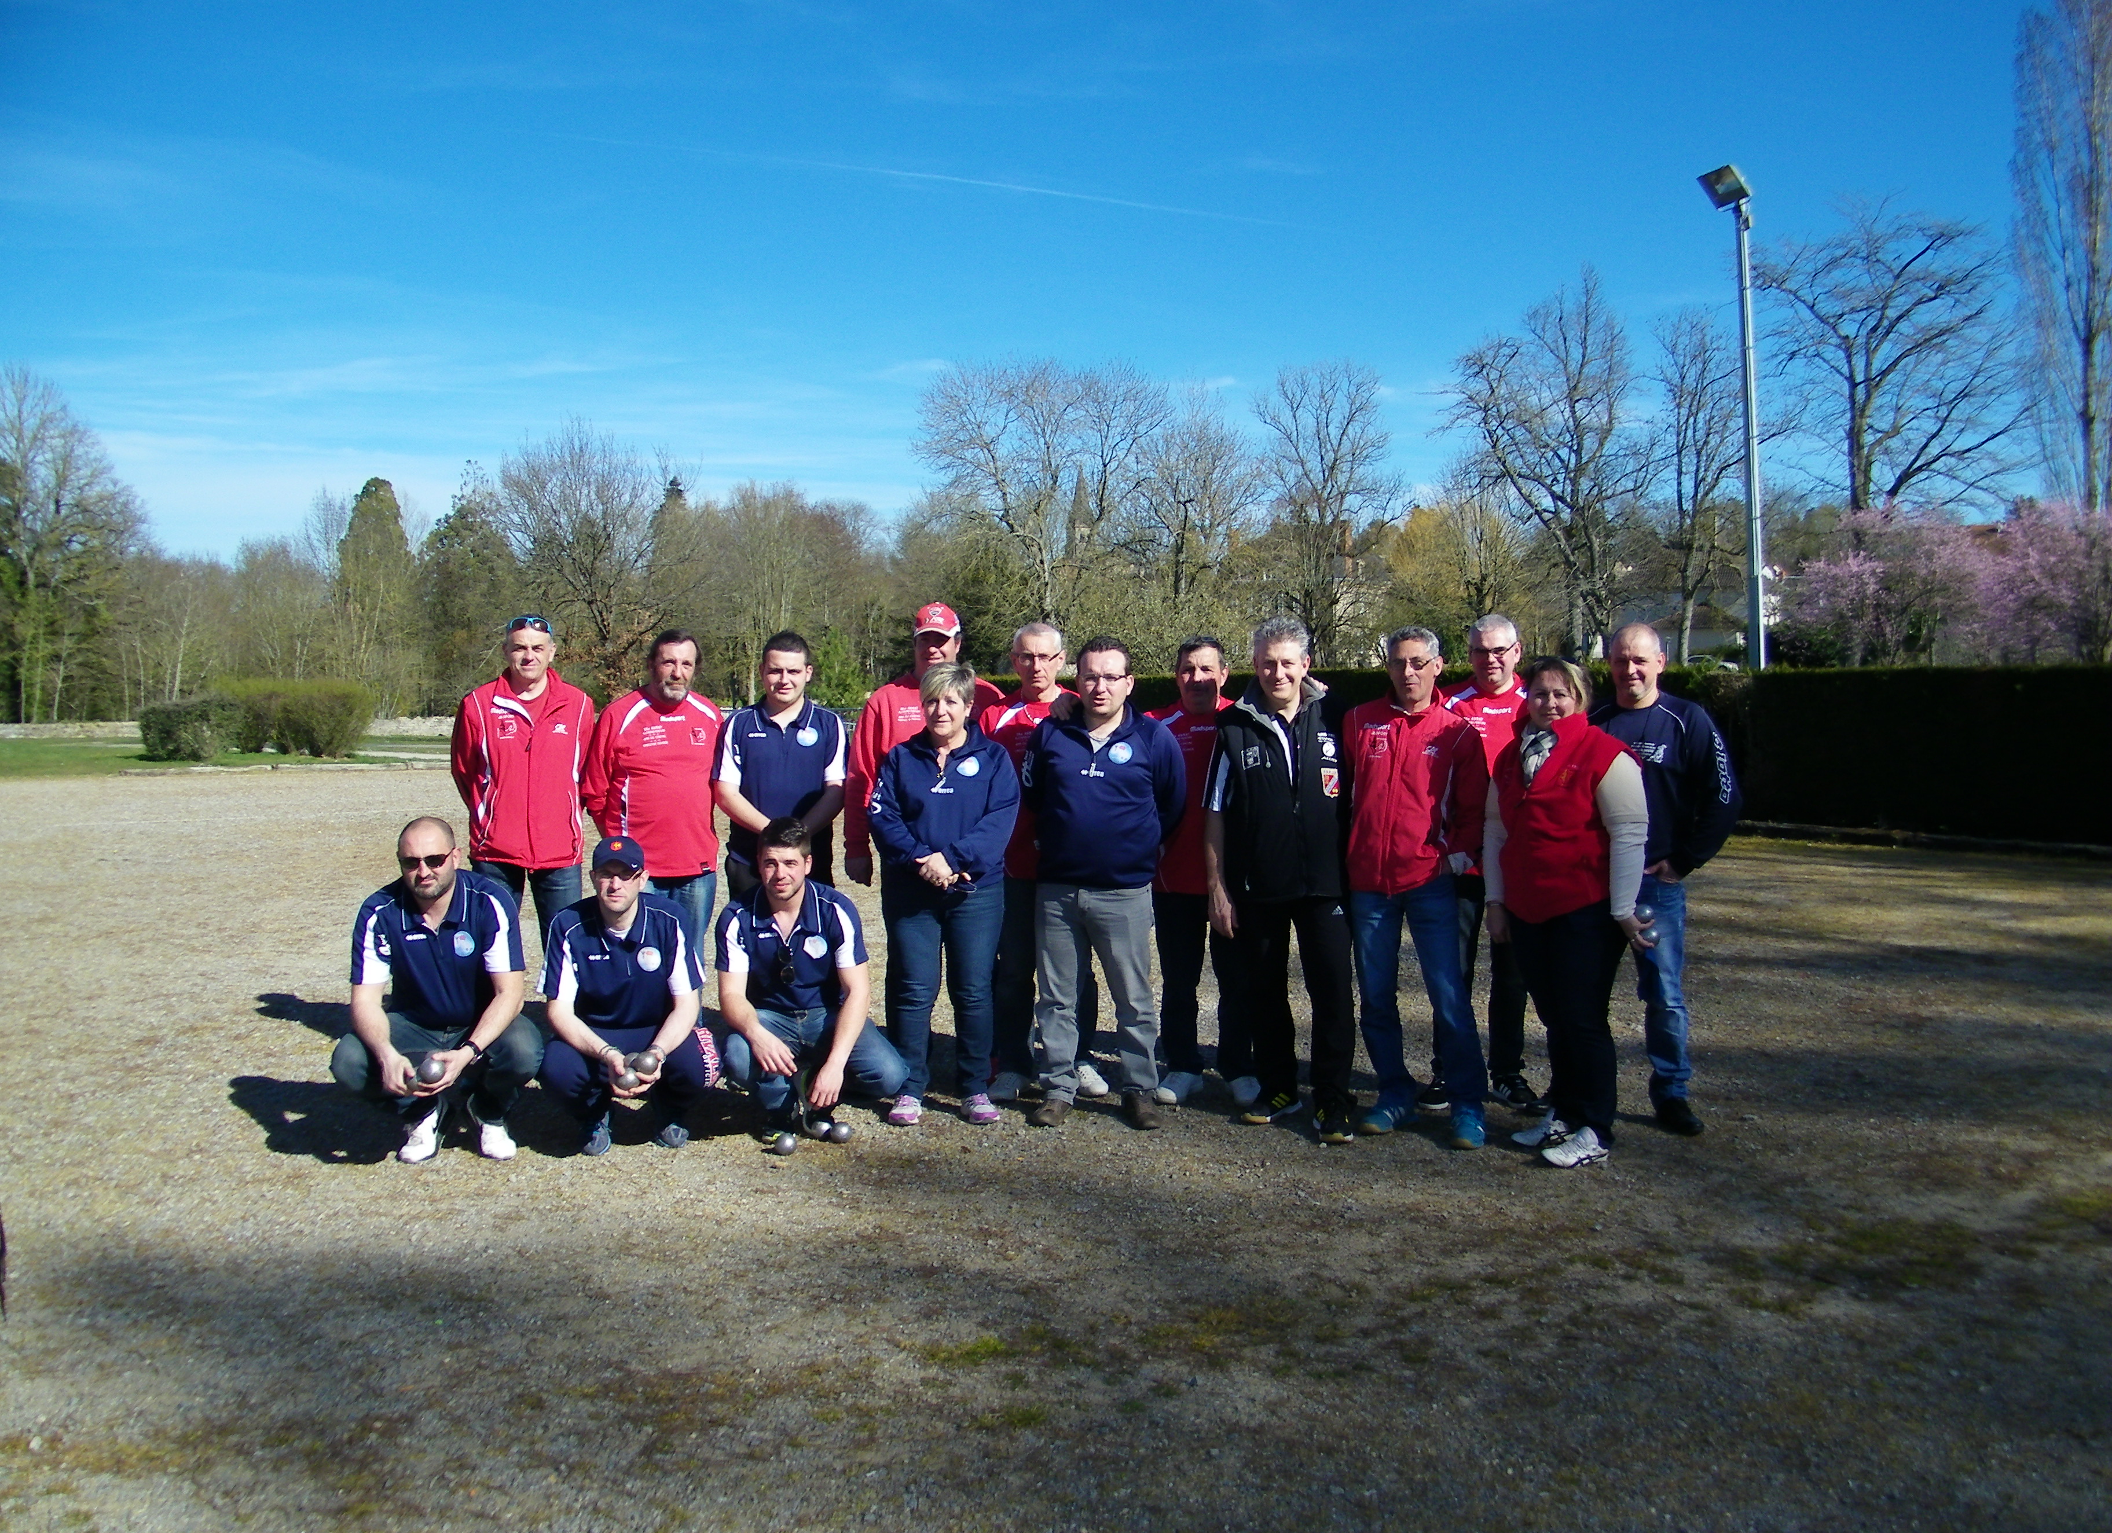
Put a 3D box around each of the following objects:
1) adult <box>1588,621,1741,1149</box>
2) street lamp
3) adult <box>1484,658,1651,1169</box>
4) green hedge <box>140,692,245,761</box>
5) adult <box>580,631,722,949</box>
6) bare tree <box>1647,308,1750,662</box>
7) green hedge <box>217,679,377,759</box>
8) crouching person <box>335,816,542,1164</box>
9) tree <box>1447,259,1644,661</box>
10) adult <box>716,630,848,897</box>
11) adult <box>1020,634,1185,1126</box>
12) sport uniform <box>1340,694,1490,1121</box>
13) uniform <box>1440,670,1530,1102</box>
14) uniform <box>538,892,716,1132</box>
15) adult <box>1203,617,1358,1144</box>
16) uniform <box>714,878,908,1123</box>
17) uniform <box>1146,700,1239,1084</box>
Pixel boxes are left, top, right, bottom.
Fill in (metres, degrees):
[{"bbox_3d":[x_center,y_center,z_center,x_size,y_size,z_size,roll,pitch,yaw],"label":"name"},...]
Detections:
[{"bbox_3d":[2.125,0.366,6.020,0.590,1.760,0.360,0,3,25],"label":"adult"},{"bbox_3d":[7.888,-3.203,19.800,0.650,7.600,0.650,1,3,41],"label":"street lamp"},{"bbox_3d":[1.695,0.448,5.670,0.530,1.640,0.380,1,3,34],"label":"adult"},{"bbox_3d":[-21.741,-0.847,43.000,2.400,1.600,1.800,-2,3,-23],"label":"green hedge"},{"bbox_3d":[-1.518,0.366,6.524,0.540,1.779,0.360,0,3,-9],"label":"adult"},{"bbox_3d":[20.743,-8.579,55.000,3.600,12.300,3.600,-1,2,0],"label":"bare tree"},{"bbox_3d":[-16.398,-1.041,36.992,3.500,1.738,2.600,-1,3,-12],"label":"green hedge"},{"bbox_3d":[-2.108,0.726,5.900,0.690,1.118,0.780,-1,3,-13],"label":"crouching person"},{"bbox_3d":[15.620,-7.860,54.000,6.300,13.600,6.000,0,3,16],"label":"tree"},{"bbox_3d":[-1.029,0.384,6.400,0.530,1.780,0.330,-1,3,-9],"label":"adult"},{"bbox_3d":[0.167,0.401,6.080,0.580,1.740,0.360,-1,3,5],"label":"adult"},{"bbox_3d":[1.250,0.502,5.960,0.520,1.504,0.360,1,3,18],"label":"sport uniform"},{"bbox_3d":[1.632,0.432,6.340,0.500,1.530,0.320,0,2,6],"label":"uniform"},{"bbox_3d":[-1.489,0.849,5.920,0.620,0.840,0.620,-1,2,-11],"label":"uniform"},{"bbox_3d":[0.786,0.377,5.960,0.550,1.790,0.360,-1,2,-3],"label":"adult"},{"bbox_3d":[-0.873,0.818,6.065,0.660,0.848,0.660,0,3,-10],"label":"uniform"},{"bbox_3d":[0.561,0.474,6.529,0.520,1.482,0.330,0,3,5],"label":"uniform"}]

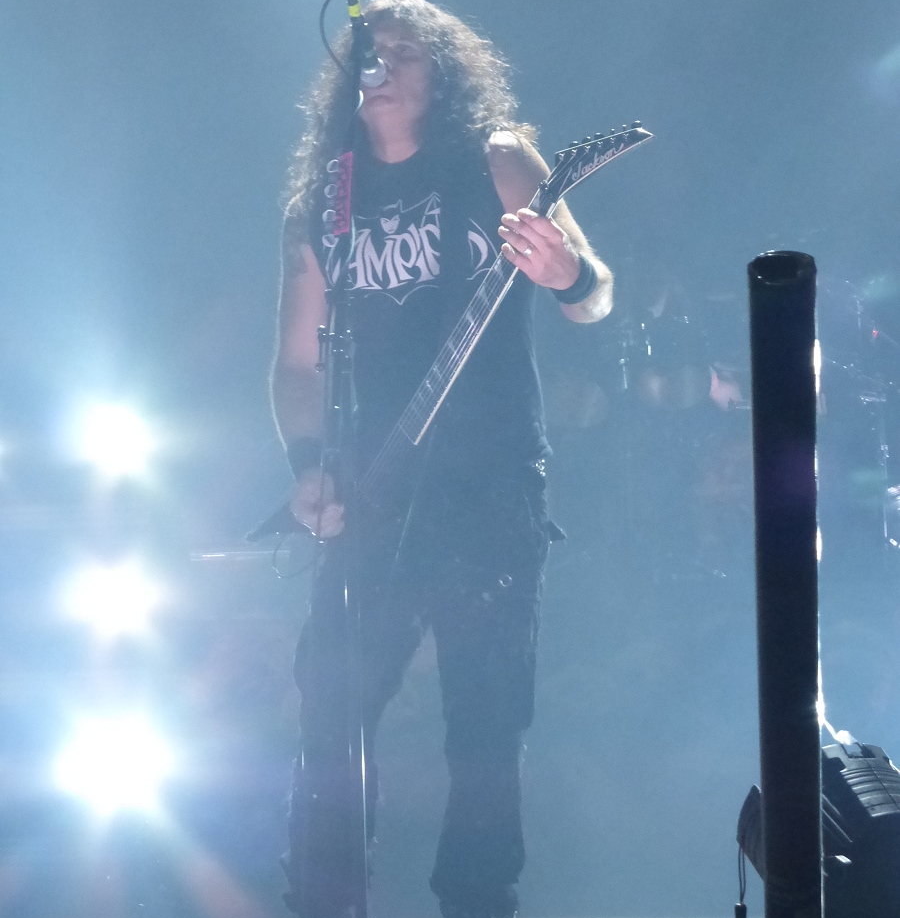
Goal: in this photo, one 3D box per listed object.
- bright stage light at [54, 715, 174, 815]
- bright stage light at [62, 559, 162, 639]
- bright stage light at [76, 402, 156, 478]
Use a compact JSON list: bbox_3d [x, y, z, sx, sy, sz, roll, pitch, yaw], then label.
[{"bbox_3d":[-1.036,0.946,8.455,0.330,0.290,0.240,-1,-8,0],"label":"bright stage light"},{"bbox_3d":[-1.051,0.438,8.530,0.290,0.260,0.220,-1,-8,0],"label":"bright stage light"},{"bbox_3d":[-1.054,-0.058,8.603,0.260,0.250,0.220,-1,-8,0],"label":"bright stage light"}]

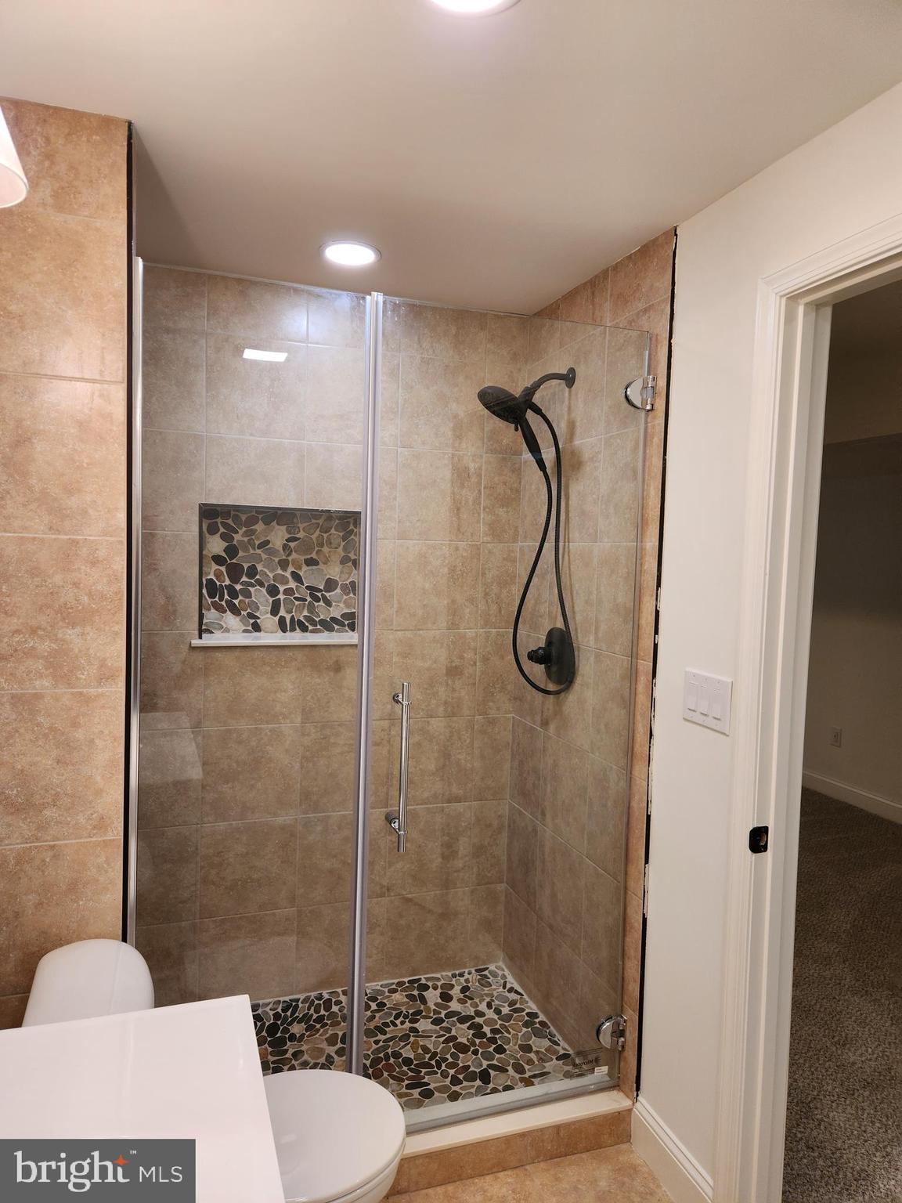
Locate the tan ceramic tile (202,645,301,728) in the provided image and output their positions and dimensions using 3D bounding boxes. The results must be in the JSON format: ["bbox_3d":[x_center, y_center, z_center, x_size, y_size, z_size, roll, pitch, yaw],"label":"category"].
[{"bbox_3d":[-0.629,0.265,2.537,0.304,0.265,0.010,1,4,-19],"label":"tan ceramic tile"}]

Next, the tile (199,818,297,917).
[{"bbox_3d":[-0.647,0.853,2.571,0.304,0.304,0.010,1,4,-19],"label":"tile"}]

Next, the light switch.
[{"bbox_3d":[0.585,0.227,1.824,0.009,0.121,0.170,1,4,-19],"label":"light switch"}]

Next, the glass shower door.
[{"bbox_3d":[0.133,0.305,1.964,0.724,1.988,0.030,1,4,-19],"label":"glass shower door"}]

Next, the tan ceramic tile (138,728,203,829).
[{"bbox_3d":[-0.869,0.546,2.473,0.186,0.304,0.010,1,4,-19],"label":"tan ceramic tile"}]

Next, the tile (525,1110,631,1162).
[{"bbox_3d":[0.326,1.361,2.042,0.304,0.091,0.010,1,4,-19],"label":"tile"}]

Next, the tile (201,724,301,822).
[{"bbox_3d":[-0.638,0.549,2.553,0.304,0.304,0.010,1,4,-19],"label":"tile"}]

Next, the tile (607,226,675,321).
[{"bbox_3d":[0.497,-0.844,2.099,0.010,0.163,0.299,1,4,-19],"label":"tile"}]

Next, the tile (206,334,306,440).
[{"bbox_3d":[-0.600,-0.666,2.483,0.304,0.304,0.010,1,4,-19],"label":"tile"}]

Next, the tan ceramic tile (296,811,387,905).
[{"bbox_3d":[-0.360,0.856,2.671,0.304,0.304,0.010,1,4,-19],"label":"tan ceramic tile"}]

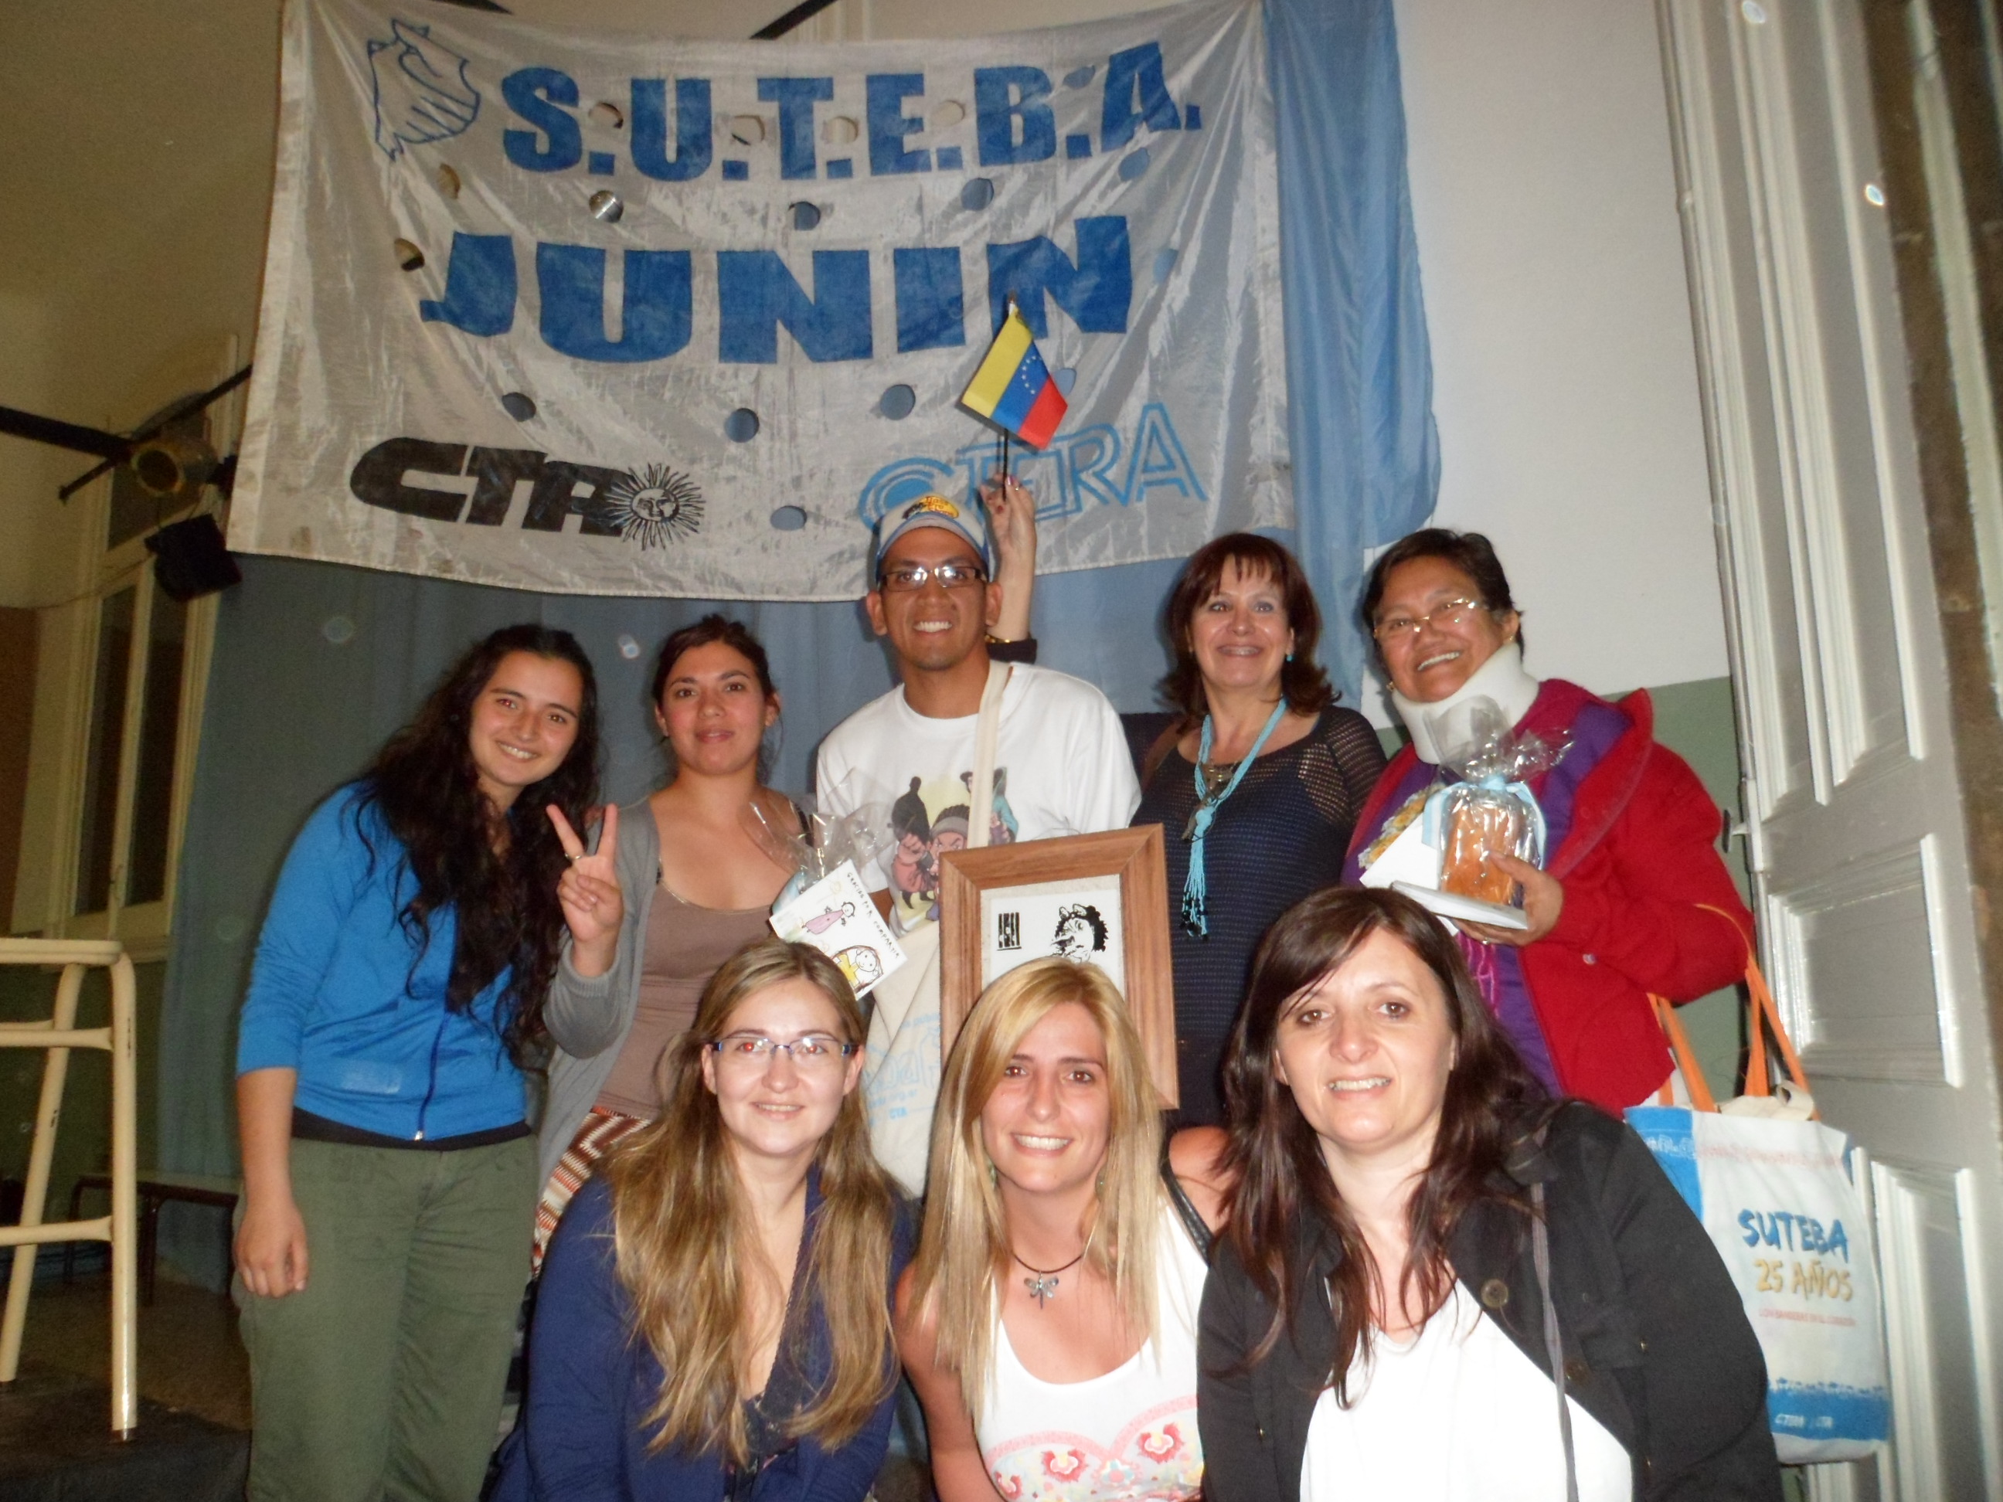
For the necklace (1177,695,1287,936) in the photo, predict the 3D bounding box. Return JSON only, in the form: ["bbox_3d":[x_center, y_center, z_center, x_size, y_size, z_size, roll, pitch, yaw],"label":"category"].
[{"bbox_3d":[0.330,0.102,2.140,0.145,0.320,0.170,-2,-11,8],"label":"necklace"}]

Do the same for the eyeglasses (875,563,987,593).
[{"bbox_3d":[-0.091,-0.232,2.020,0.143,0.040,0.130,0,2,-1],"label":"eyeglasses"}]

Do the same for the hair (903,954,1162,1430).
[{"bbox_3d":[0.032,0.412,1.480,0.240,0.430,0.230,-1,-10,2],"label":"hair"}]

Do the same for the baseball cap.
[{"bbox_3d":[-0.087,-0.279,2.000,0.165,0.120,0.250,0,3,-1],"label":"baseball cap"}]

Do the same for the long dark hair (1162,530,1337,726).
[{"bbox_3d":[0.352,-0.170,2.200,0.250,0.270,0.220,-2,-11,8],"label":"long dark hair"}]

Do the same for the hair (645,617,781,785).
[{"bbox_3d":[-0.386,-0.068,2.040,0.175,0.220,0.200,-4,-11,-7],"label":"hair"}]

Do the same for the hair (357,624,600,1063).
[{"bbox_3d":[-0.639,0.126,1.880,0.290,0.530,0.250,2,-11,-16],"label":"hair"}]

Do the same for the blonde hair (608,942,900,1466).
[{"bbox_3d":[-0.238,0.424,1.500,0.280,0.500,0.240,0,-11,-7],"label":"blonde hair"}]

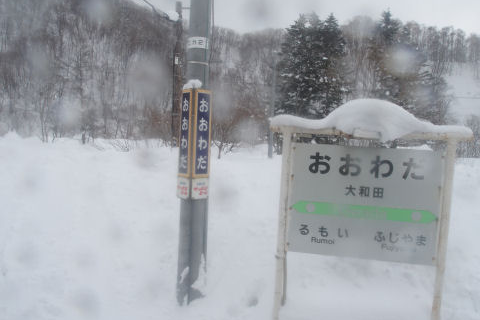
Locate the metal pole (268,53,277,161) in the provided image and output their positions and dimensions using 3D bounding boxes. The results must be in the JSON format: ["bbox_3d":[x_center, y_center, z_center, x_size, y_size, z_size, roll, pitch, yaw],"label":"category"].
[{"bbox_3d":[2.075,-3.326,23.735,0.240,6.373,0.240,3,5,0],"label":"metal pole"}]

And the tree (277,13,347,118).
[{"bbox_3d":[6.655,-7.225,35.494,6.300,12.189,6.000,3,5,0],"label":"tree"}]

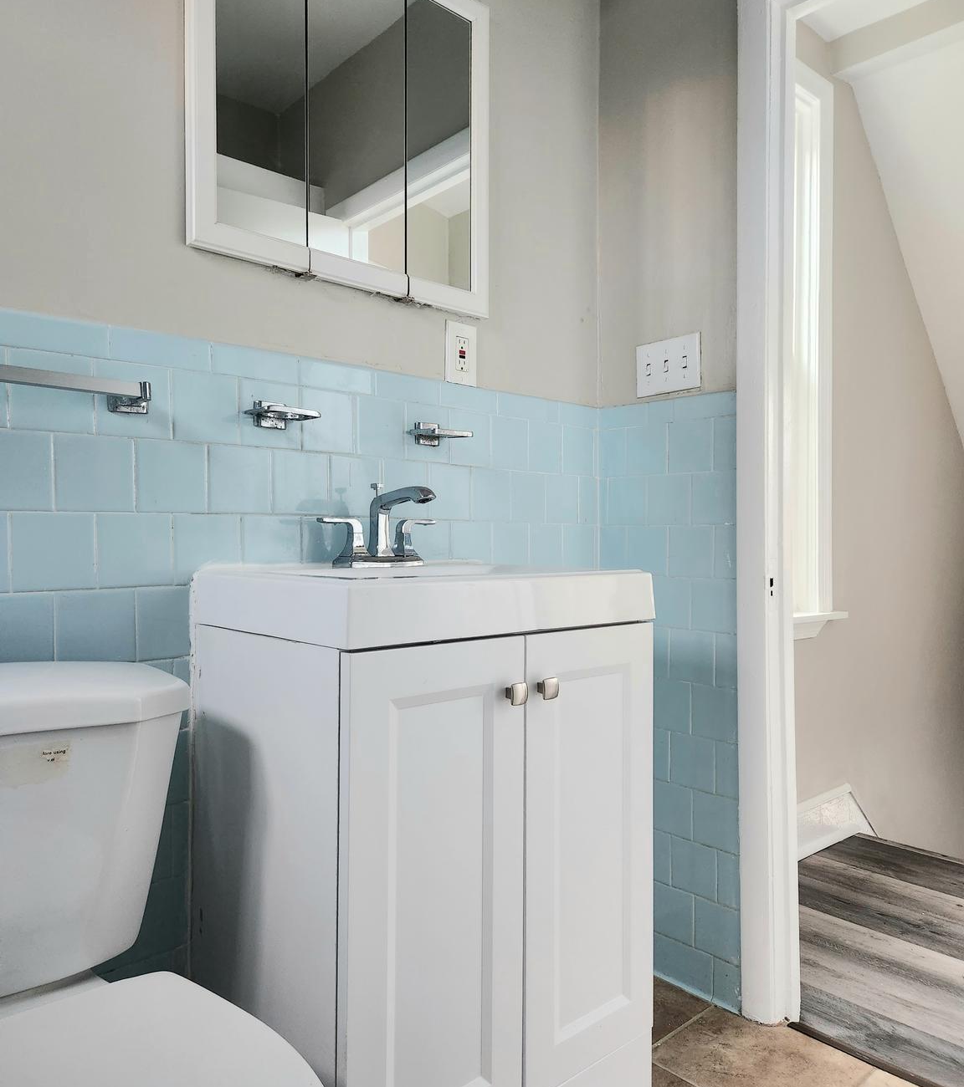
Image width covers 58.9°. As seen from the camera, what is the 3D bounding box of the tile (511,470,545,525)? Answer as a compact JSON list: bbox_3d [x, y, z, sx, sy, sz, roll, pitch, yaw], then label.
[{"bbox_3d":[0.097,-0.099,1.825,0.108,0.108,0.010,0,0,-43],"label":"tile"}]

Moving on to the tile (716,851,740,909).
[{"bbox_3d":[0.505,0.684,1.744,0.010,0.110,0.051,0,0,-43],"label":"tile"}]

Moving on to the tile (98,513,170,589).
[{"bbox_3d":[-0.505,0.011,1.242,0.108,0.108,0.009,0,0,-43],"label":"tile"}]

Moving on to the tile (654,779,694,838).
[{"bbox_3d":[0.410,0.574,1.844,0.010,0.110,0.108,0,0,-43],"label":"tile"}]

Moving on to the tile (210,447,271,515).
[{"bbox_3d":[-0.385,-0.099,1.351,0.108,0.108,0.009,0,0,-43],"label":"tile"}]

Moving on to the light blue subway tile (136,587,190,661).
[{"bbox_3d":[-0.463,0.118,1.279,0.108,0.108,0.009,0,0,-43],"label":"light blue subway tile"}]

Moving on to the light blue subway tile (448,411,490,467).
[{"bbox_3d":[-0.025,-0.207,1.688,0.108,0.108,0.009,0,0,-43],"label":"light blue subway tile"}]

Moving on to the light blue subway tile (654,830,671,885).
[{"bbox_3d":[0.366,0.675,1.857,0.010,0.108,0.108,0,-1,-43],"label":"light blue subway tile"}]

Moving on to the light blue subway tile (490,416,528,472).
[{"bbox_3d":[0.056,-0.209,1.788,0.108,0.108,0.010,0,0,-43],"label":"light blue subway tile"}]

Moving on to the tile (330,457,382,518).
[{"bbox_3d":[-0.226,-0.099,1.519,0.108,0.108,0.010,0,0,-43],"label":"tile"}]

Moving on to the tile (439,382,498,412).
[{"bbox_3d":[-0.027,-0.285,1.683,0.152,0.046,0.009,0,0,-43],"label":"tile"}]

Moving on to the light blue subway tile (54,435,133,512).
[{"bbox_3d":[-0.545,-0.098,1.203,0.106,0.104,0.010,0,-1,-43],"label":"light blue subway tile"}]

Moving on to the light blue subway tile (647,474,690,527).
[{"bbox_3d":[0.401,-0.093,1.813,0.010,0.108,0.108,0,-1,-43],"label":"light blue subway tile"}]

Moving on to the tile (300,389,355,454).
[{"bbox_3d":[-0.266,-0.207,1.471,0.108,0.108,0.010,0,-1,-43],"label":"tile"}]

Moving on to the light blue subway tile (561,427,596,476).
[{"bbox_3d":[0.216,-0.204,1.921,0.108,0.108,0.010,0,-1,-43],"label":"light blue subway tile"}]

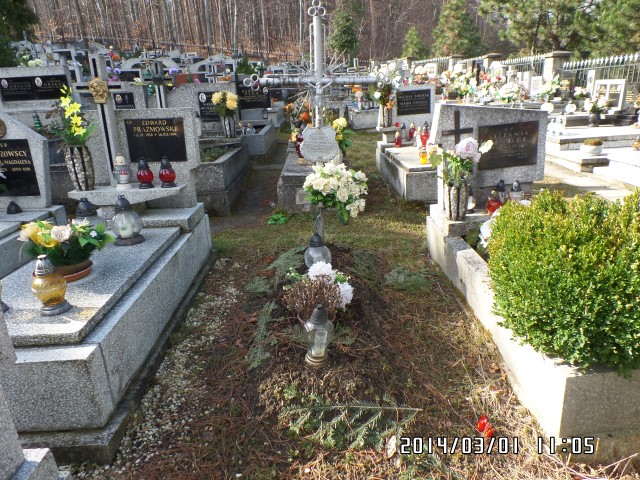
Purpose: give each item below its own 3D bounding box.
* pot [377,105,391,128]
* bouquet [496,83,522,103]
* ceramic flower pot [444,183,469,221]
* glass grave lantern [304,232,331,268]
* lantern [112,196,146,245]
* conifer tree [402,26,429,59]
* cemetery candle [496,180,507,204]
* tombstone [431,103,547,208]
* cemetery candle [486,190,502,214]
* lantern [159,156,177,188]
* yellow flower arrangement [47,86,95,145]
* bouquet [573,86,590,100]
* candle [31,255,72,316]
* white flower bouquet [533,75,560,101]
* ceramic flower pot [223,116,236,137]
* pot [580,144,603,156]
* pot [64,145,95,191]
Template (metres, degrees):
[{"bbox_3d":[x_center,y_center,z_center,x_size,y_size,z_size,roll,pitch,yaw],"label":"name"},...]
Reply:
[{"bbox_3d":[1.016,-1.946,6.700,0.200,0.370,0.200,-3,17,0],"label":"pot"},{"bbox_3d":[3.610,-2.810,8.100,0.470,0.360,0.400,-3,17,0],"label":"bouquet"},{"bbox_3d":[1.057,-0.304,3.322,0.180,0.280,0.165,-1,21,0],"label":"ceramic flower pot"},{"bbox_3d":[-0.018,0.094,3.080,0.185,0.270,0.185,-3,17,0],"label":"glass grave lantern"},{"bbox_3d":[-1.219,-0.132,2.705,0.190,0.310,0.190,-3,20,0],"label":"lantern"},{"bbox_3d":[6.783,-13.531,30.202,1.900,3.400,1.900,-1,21,0],"label":"conifer tree"},{"bbox_3d":[1.303,-0.348,3.053,0.075,0.190,0.075,-3,20,0],"label":"cemetery candle"},{"bbox_3d":[1.227,-0.619,3.118,0.820,0.735,0.150,-5,21,-6],"label":"tombstone"},{"bbox_3d":[1.419,-0.310,3.451,0.128,0.190,0.128,-1,21,0],"label":"cemetery candle"},{"bbox_3d":[-1.165,-0.510,3.236,0.130,0.230,0.130,-1,21,0],"label":"lantern"},{"bbox_3d":[-1.820,-0.908,3.101,0.330,0.420,0.290,-3,17,0],"label":"yellow flower arrangement"},{"bbox_3d":[4.992,-2.797,8.117,0.320,0.280,0.300,-3,20,0],"label":"bouquet"},{"bbox_3d":[-1.261,0.210,1.991,0.157,0.280,0.157,-1,21,0],"label":"candle"},{"bbox_3d":[3.889,-2.618,7.300,0.450,0.430,0.400,-3,17,0],"label":"white flower bouquet"},{"bbox_3d":[-1.291,-1.614,6.100,0.180,0.340,0.180,-3,17,0],"label":"ceramic flower pot"},{"bbox_3d":[3.864,-1.274,6.051,0.280,0.145,0.280,-2,21,1],"label":"pot"},{"bbox_3d":[-1.613,-0.493,2.852,0.185,0.300,0.180,-3,20,0],"label":"pot"}]

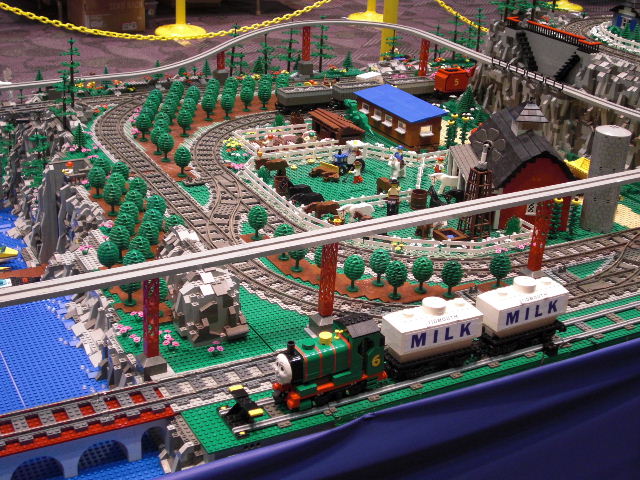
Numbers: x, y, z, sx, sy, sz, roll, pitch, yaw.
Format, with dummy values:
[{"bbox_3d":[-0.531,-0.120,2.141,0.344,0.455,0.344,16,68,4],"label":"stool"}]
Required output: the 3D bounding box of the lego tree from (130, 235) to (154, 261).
[{"bbox_3d":[-0.283,0.022,1.515,0.033,0.062,0.033,-9,27,-27],"label":"lego tree"}]

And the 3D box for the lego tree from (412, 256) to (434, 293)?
[{"bbox_3d":[0.160,0.055,1.498,0.034,0.059,0.034,6,25,6],"label":"lego tree"}]

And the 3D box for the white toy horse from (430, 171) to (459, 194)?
[{"bbox_3d":[0.251,-0.112,1.915,0.062,0.043,0.017,2,25,-2],"label":"white toy horse"}]

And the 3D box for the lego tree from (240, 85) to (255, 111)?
[{"bbox_3d":[-0.176,-0.339,2.321,0.034,0.059,0.034,1,25,-4],"label":"lego tree"}]

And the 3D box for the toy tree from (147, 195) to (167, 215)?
[{"bbox_3d":[-0.283,-0.050,1.673,0.033,0.060,0.033,-10,27,-27],"label":"toy tree"}]

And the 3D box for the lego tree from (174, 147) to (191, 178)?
[{"bbox_3d":[-0.276,-0.158,1.924,0.033,0.064,0.033,0,25,-8],"label":"lego tree"}]

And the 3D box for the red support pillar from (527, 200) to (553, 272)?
[{"bbox_3d":[0.350,-0.007,1.527,0.017,0.114,0.017,-10,27,-27],"label":"red support pillar"}]

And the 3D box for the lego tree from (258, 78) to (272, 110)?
[{"bbox_3d":[-0.134,-0.349,2.353,0.033,0.060,0.033,2,24,-1],"label":"lego tree"}]

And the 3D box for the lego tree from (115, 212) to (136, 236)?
[{"bbox_3d":[-0.324,-0.015,1.601,0.034,0.059,0.034,-3,25,-11],"label":"lego tree"}]

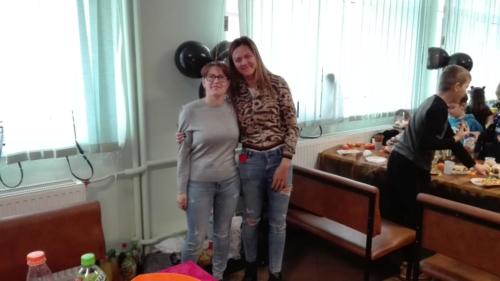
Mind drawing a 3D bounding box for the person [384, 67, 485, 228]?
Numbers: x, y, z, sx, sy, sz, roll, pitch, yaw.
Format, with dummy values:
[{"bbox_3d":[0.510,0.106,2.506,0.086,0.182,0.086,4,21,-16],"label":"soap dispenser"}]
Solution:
[{"bbox_3d":[1.364,0.242,2.625,0.800,1.550,0.470,-2,11,-12],"label":"person"}]

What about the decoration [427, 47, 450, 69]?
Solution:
[{"bbox_3d":[2.658,-1.171,5.100,0.320,0.310,0.320,-8,14,-39],"label":"decoration"}]

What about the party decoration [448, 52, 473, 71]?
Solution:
[{"bbox_3d":[3.102,-1.118,5.250,0.310,0.300,0.310,-8,14,-39],"label":"party decoration"}]

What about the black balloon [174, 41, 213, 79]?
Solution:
[{"bbox_3d":[-0.437,-0.625,2.770,0.290,0.290,0.290,1,11,0],"label":"black balloon"}]

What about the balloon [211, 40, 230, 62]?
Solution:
[{"bbox_3d":[-0.181,-0.672,2.950,0.285,0.290,0.285,-8,14,-39],"label":"balloon"}]

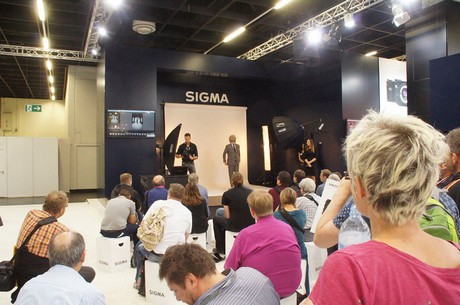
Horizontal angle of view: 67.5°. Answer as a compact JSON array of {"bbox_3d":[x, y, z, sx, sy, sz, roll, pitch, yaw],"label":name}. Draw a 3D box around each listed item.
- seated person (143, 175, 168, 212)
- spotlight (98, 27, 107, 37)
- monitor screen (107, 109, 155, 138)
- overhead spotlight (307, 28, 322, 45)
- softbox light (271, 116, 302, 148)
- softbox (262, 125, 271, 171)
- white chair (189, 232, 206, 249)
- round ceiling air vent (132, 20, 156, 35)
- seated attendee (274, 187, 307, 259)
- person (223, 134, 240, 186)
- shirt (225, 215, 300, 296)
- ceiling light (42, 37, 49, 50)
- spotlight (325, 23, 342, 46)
[{"bbox_3d":[-1.139,0.949,5.450,0.530,1.220,0.750,-1,1,2],"label":"seated person"},{"bbox_3d":[-3.480,-3.303,9.400,0.200,0.240,0.260,-1,32,-37],"label":"spotlight"},{"bbox_3d":[-3.500,-1.017,12.200,1.620,0.940,0.080,-1,0,-26],"label":"monitor screen"},{"bbox_3d":[2.159,-2.956,8.800,0.380,0.400,0.400,-1,36,14],"label":"overhead spotlight"},{"bbox_3d":[1.804,-0.608,10.900,0.580,1.030,1.030,-17,-11,40],"label":"softbox light"},{"bbox_3d":[1.307,-0.166,12.200,0.300,1.660,0.320,-3,0,30],"label":"softbox"},{"bbox_3d":[-0.484,1.337,4.900,0.300,0.440,0.300,-1,1,0],"label":"white chair"},{"bbox_3d":[-2.490,-3.615,10.050,0.600,0.210,0.600,-1,0,-26],"label":"round ceiling air vent"},{"bbox_3d":[0.730,1.002,4.220,0.460,1.170,0.740,-1,0,-5],"label":"seated attendee"},{"bbox_3d":[0.067,0.314,11.500,0.570,1.780,0.320,-1,0,-5],"label":"person"},{"bbox_3d":[0.265,0.803,2.850,0.600,0.630,0.420,-1,1,-9],"label":"shirt"},{"bbox_3d":[-6.522,-3.840,12.200,0.160,0.100,1.520,0,0,-26],"label":"ceiling light"},{"bbox_3d":[2.494,-2.844,8.300,0.380,0.450,0.360,-23,3,-6],"label":"spotlight"}]

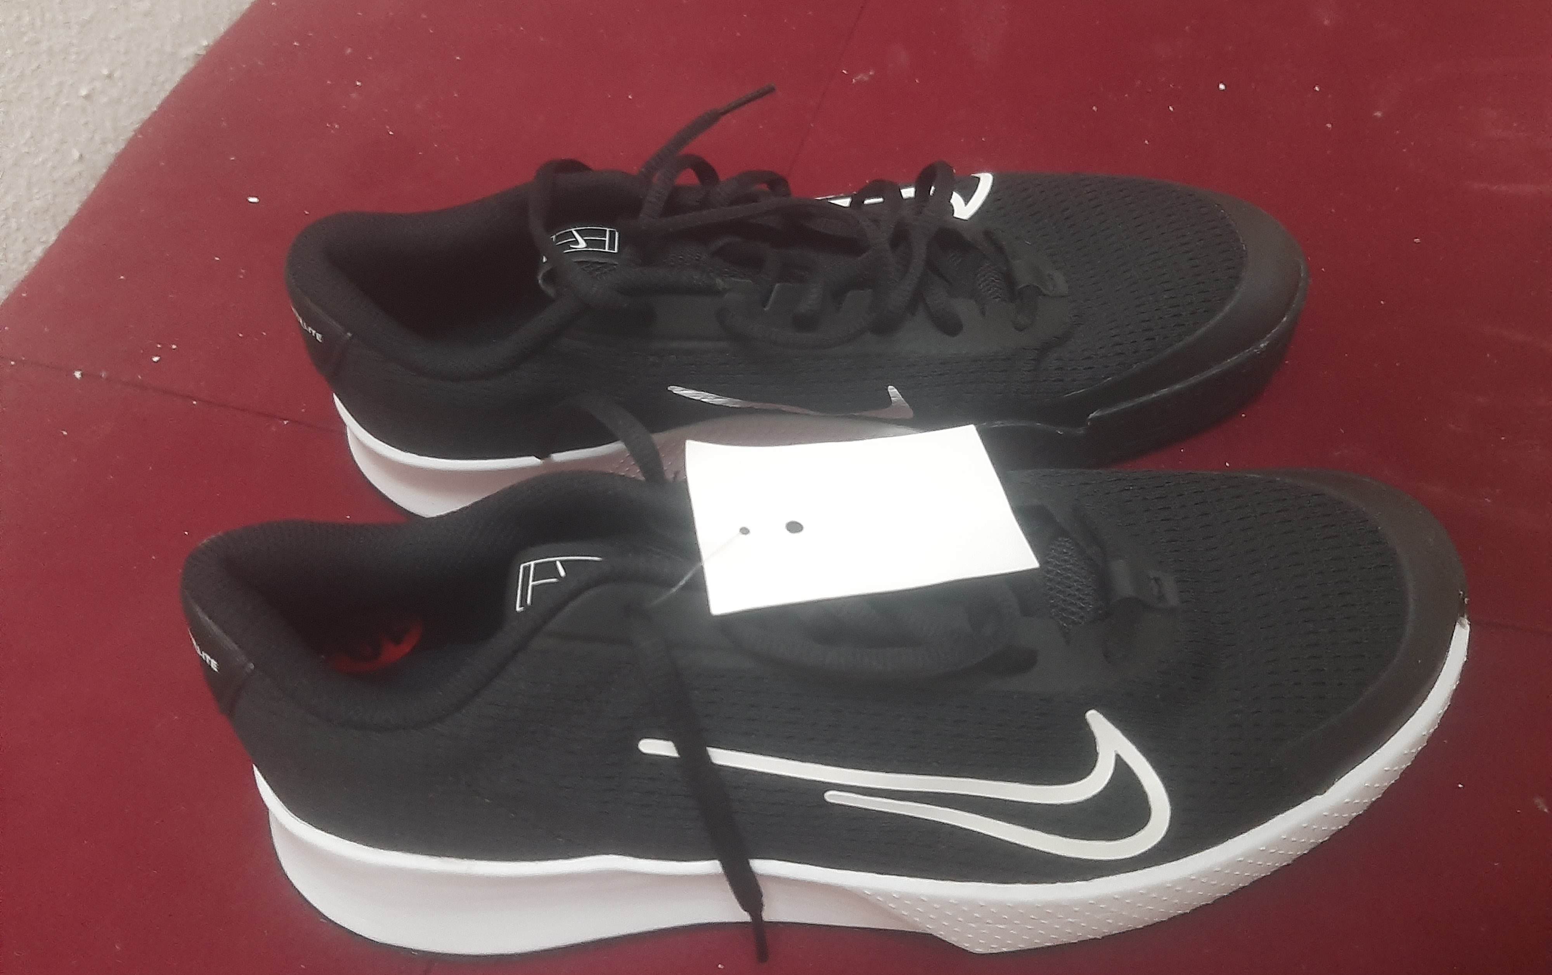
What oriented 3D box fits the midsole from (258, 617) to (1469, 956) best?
[{"bbox_3d":[0.026,0.060,0.302,0.300,0.046,0.106,-4,44,-1],"label":"midsole"}]

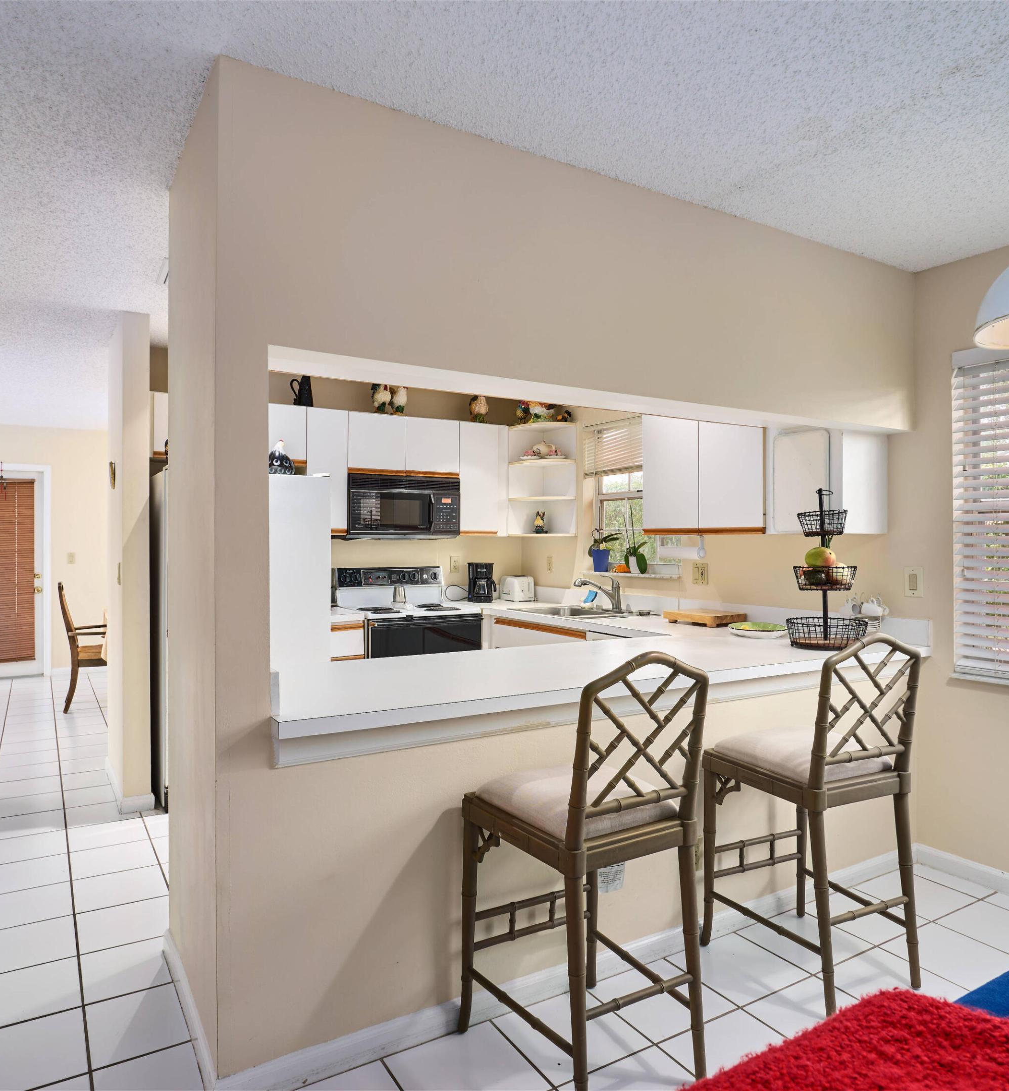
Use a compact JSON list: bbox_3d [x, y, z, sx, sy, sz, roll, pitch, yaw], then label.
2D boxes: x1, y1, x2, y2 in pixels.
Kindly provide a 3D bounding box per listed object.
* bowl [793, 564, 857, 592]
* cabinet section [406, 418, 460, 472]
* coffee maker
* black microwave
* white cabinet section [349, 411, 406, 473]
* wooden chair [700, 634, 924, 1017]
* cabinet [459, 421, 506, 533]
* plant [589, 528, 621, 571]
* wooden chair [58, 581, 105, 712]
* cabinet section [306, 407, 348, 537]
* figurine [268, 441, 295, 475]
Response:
[{"bbox_3d":[1.338,0.136,3.154,0.245,0.109,0.245,0,0,0],"label":"bowl"},{"bbox_3d":[-0.542,-0.638,5.062,0.388,0.368,0.320,0,0,-31],"label":"cabinet section"},{"bbox_3d":[-0.165,0.266,5.371,0.181,0.277,0.202,0,0,-21],"label":"coffee maker"},{"bbox_3d":[-0.729,-0.269,5.021,0.778,0.417,0.403,0,0,-31],"label":"black microwave"},{"bbox_3d":[-0.872,-0.638,4.863,0.384,0.368,0.320,0,0,-31],"label":"white cabinet section"},{"bbox_3d":[0.967,0.783,2.390,0.459,1.064,0.534,0,0,-29],"label":"wooden chair"},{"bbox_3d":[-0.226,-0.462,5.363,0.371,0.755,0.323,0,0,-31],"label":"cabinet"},{"bbox_3d":[0.668,0.034,5.057,0.181,0.296,0.202,0,0,-31],"label":"plant"},{"bbox_3d":[-3.375,0.806,6.322,0.595,1.018,0.564,0,0,-27],"label":"wooden chair"},{"bbox_3d":[-1.151,-0.442,4.697,0.264,0.761,0.320,0,0,-31],"label":"cabinet section"},{"bbox_3d":[-1.261,-0.491,4.283,0.146,0.203,0.146,0,0,-31],"label":"figurine"}]

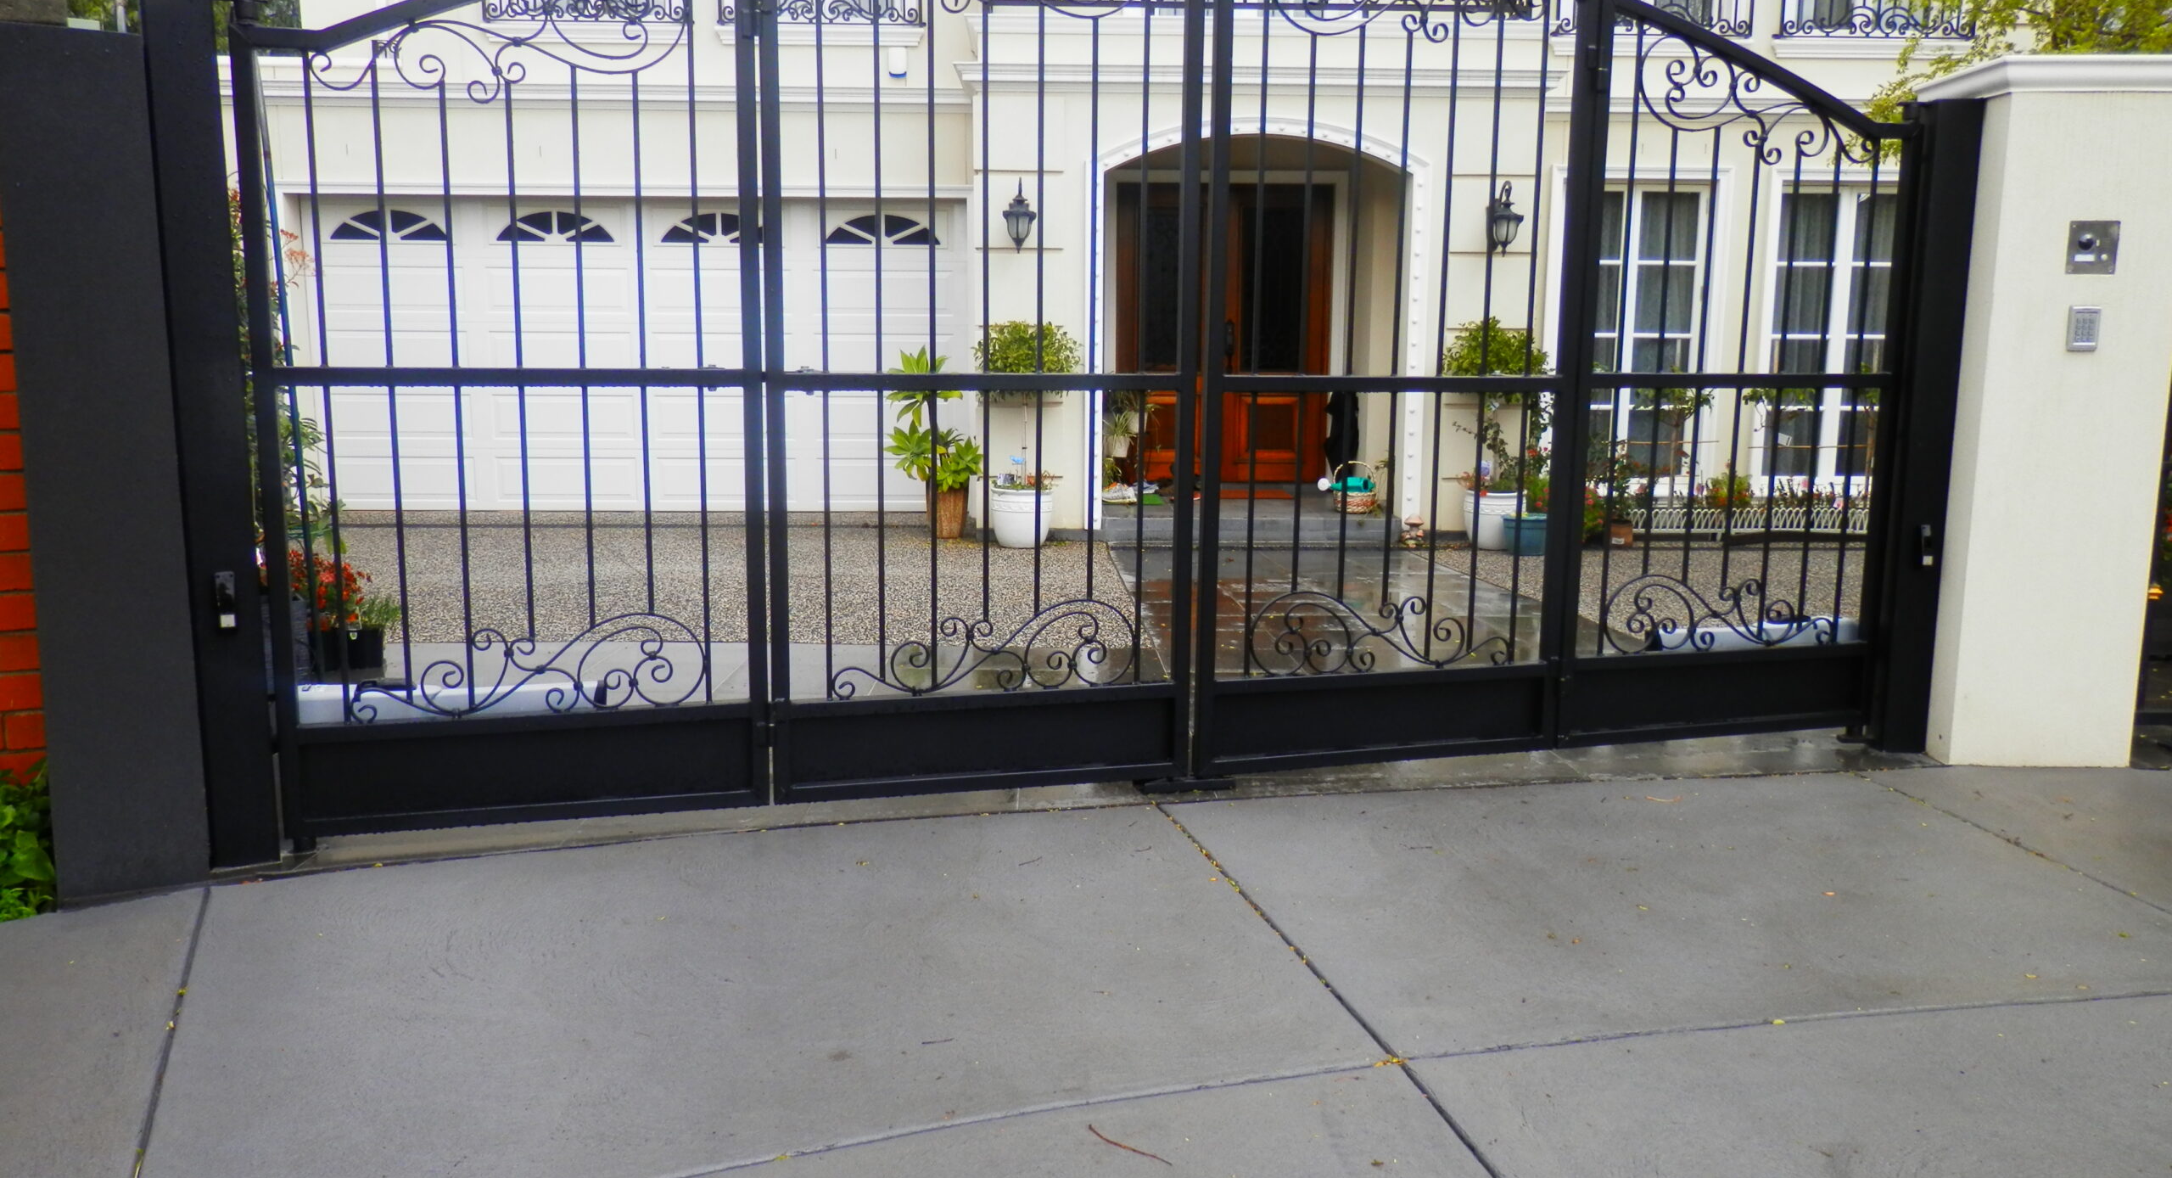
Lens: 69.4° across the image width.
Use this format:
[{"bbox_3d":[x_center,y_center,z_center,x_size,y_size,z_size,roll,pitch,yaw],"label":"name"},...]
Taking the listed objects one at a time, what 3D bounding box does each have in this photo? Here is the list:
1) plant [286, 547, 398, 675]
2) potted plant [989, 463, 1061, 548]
[{"bbox_3d":[-2.757,0.050,5.842,0.410,0.450,0.360,0,8,-2],"label":"plant"},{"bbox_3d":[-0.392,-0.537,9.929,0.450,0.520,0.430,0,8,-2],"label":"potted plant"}]

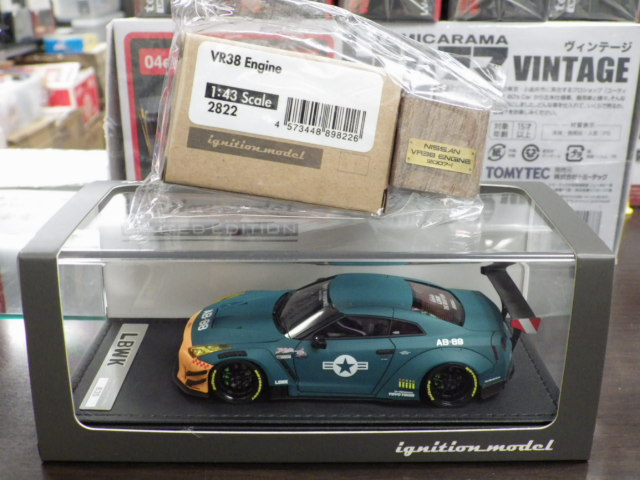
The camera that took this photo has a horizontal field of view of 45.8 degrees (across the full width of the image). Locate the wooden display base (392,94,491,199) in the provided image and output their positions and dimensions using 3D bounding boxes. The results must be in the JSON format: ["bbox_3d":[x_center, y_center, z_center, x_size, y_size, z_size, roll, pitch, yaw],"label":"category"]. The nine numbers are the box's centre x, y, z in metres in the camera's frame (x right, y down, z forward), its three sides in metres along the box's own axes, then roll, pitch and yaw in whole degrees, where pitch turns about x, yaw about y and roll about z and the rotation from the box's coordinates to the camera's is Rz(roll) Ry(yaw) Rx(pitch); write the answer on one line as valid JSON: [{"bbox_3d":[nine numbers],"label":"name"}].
[{"bbox_3d":[0.037,-0.030,0.249,0.030,0.028,0.014,8,2,-12],"label":"wooden display base"}]

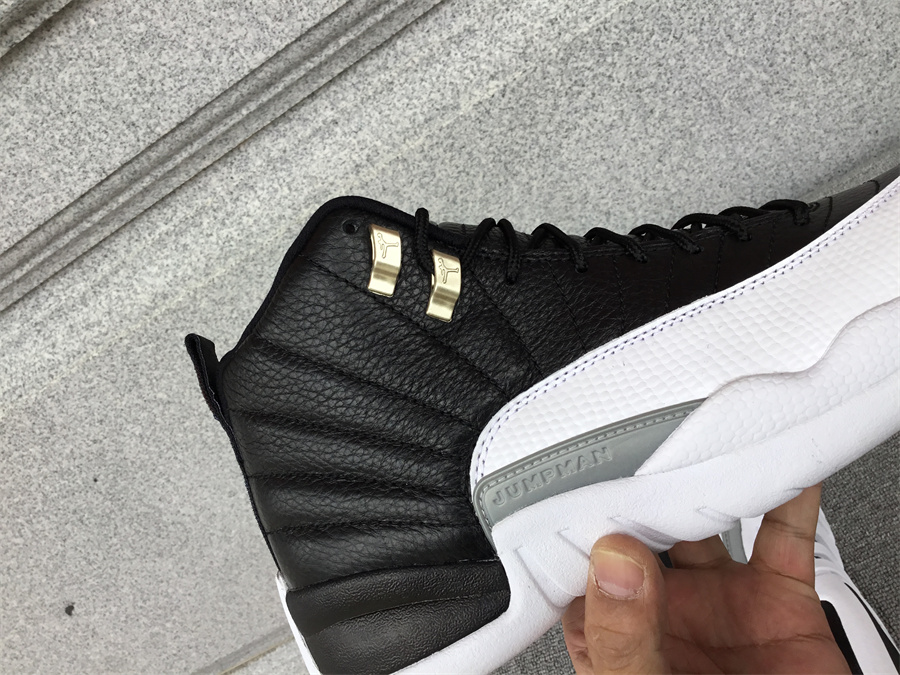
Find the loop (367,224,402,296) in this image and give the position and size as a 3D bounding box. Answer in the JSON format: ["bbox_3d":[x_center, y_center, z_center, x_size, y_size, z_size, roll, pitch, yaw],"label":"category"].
[{"bbox_3d":[-0.023,-0.027,0.282,0.006,0.010,0.024,155,119,-62],"label":"loop"}]

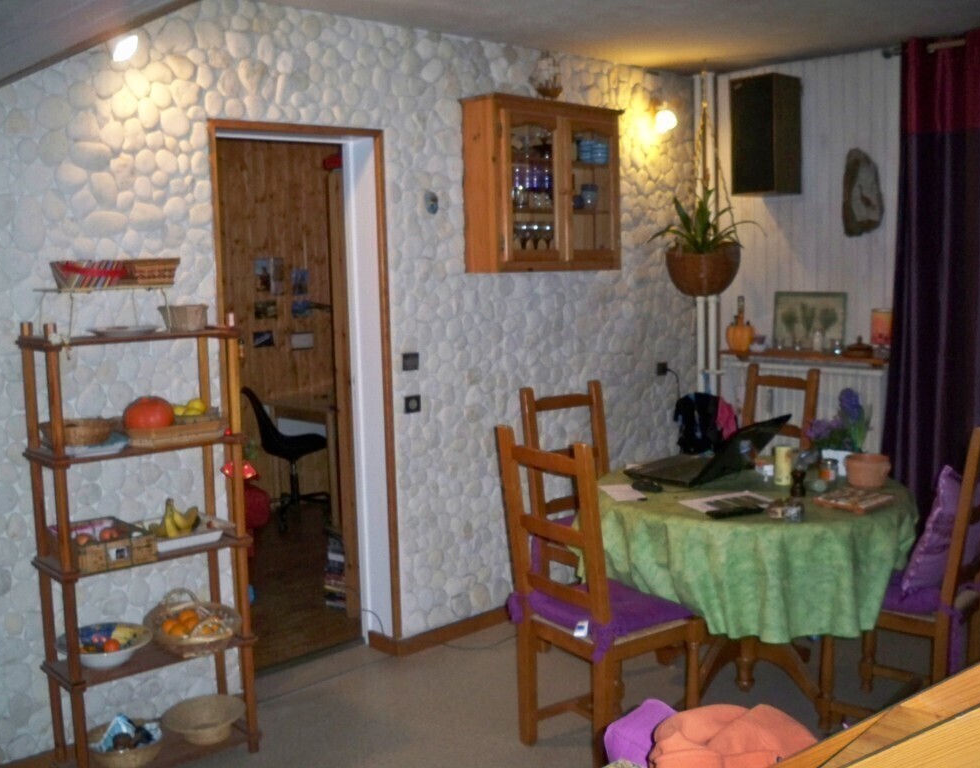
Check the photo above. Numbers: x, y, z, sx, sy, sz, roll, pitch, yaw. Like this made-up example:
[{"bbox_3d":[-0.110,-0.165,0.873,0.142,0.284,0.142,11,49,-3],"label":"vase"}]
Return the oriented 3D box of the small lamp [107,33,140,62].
[{"bbox_3d":[-1.118,-1.026,3.158,0.095,0.080,0.095,-7,8,-41],"label":"small lamp"}]

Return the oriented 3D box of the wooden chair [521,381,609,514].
[{"bbox_3d":[0.428,0.525,4.001,0.440,1.020,0.460,-6,8,-36],"label":"wooden chair"}]

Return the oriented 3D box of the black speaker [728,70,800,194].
[{"bbox_3d":[1.264,-1.130,4.734,0.225,0.510,0.232,-7,8,-41],"label":"black speaker"}]

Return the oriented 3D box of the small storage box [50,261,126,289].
[{"bbox_3d":[-1.152,-0.311,2.961,0.165,0.085,0.145,-7,9,-41],"label":"small storage box"}]

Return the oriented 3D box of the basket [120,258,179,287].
[{"bbox_3d":[-1.014,-0.328,3.083,0.145,0.078,0.130,-7,9,-41],"label":"basket"}]

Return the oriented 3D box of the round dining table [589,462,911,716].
[{"bbox_3d":[0.916,0.738,3.699,1.090,0.750,1.090,-1,6,0],"label":"round dining table"}]

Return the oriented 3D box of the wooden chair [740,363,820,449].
[{"bbox_3d":[1.133,0.476,4.563,0.490,1.069,0.430,-5,7,-31],"label":"wooden chair"}]

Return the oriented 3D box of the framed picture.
[{"bbox_3d":[1.462,-0.294,4.745,0.025,0.250,0.365,0,4,-41],"label":"framed picture"}]

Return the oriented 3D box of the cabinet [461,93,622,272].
[{"bbox_3d":[0.233,-0.792,4.217,0.720,0.660,0.210,-7,9,-41],"label":"cabinet"}]

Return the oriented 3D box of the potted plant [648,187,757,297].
[{"bbox_3d":[0.997,-0.665,4.800,0.460,0.500,0.480,-1,6,0],"label":"potted plant"}]

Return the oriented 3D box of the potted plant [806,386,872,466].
[{"bbox_3d":[1.168,0.159,3.470,0.210,0.305,0.170,1,7,19],"label":"potted plant"}]

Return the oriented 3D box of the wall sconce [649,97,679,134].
[{"bbox_3d":[0.797,-1.227,4.732,0.100,0.150,0.125,-7,9,-41],"label":"wall sconce"}]

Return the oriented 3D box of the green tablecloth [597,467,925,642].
[{"bbox_3d":[0.911,0.545,3.677,1.140,0.360,1.140,-1,6,0],"label":"green tablecloth"}]

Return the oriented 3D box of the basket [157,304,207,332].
[{"bbox_3d":[-0.988,-0.209,3.296,0.135,0.085,0.110,-7,8,-41],"label":"basket"}]

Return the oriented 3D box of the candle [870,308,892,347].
[{"bbox_3d":[1.649,-0.238,4.356,0.095,0.155,0.095,-7,9,-41],"label":"candle"}]

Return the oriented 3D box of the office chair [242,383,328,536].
[{"bbox_3d":[-1.209,0.426,6.147,0.500,0.800,0.500,-3,7,-10],"label":"office chair"}]

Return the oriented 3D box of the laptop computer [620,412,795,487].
[{"bbox_3d":[0.804,0.235,3.837,0.455,0.225,0.405,4,9,42],"label":"laptop computer"}]

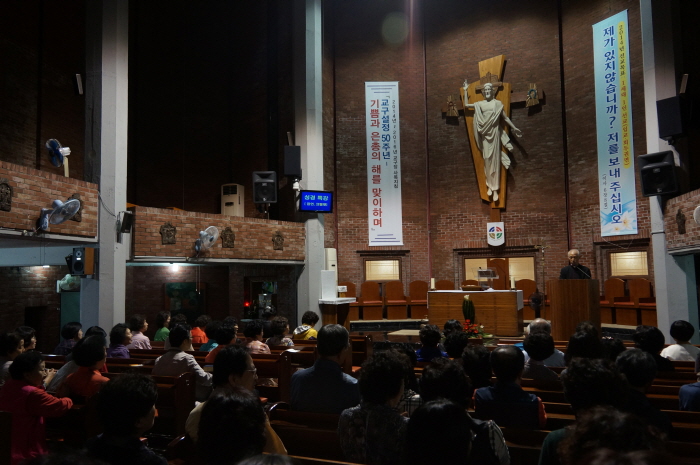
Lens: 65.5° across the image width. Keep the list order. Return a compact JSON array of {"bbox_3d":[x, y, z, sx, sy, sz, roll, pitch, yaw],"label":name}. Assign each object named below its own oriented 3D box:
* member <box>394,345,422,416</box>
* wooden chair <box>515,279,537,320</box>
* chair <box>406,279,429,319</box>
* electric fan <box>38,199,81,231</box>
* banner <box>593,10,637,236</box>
[{"bbox_3d":[0.400,1.353,3.620,0.460,1.220,0.650,-2,-4,20],"label":"member"},{"bbox_3d":[4.369,1.676,13.500,0.600,1.000,0.600,-3,-4,24],"label":"wooden chair"},{"bbox_3d":[1.810,1.698,13.900,0.560,0.930,0.560,-1,-4,-2],"label":"chair"},{"bbox_3d":[-3.970,-0.239,7.430,0.550,0.430,0.470,-2,-4,14],"label":"electric fan"},{"bbox_3d":[6.186,-2.525,12.742,0.030,5.180,0.890,2,-5,-32],"label":"banner"}]

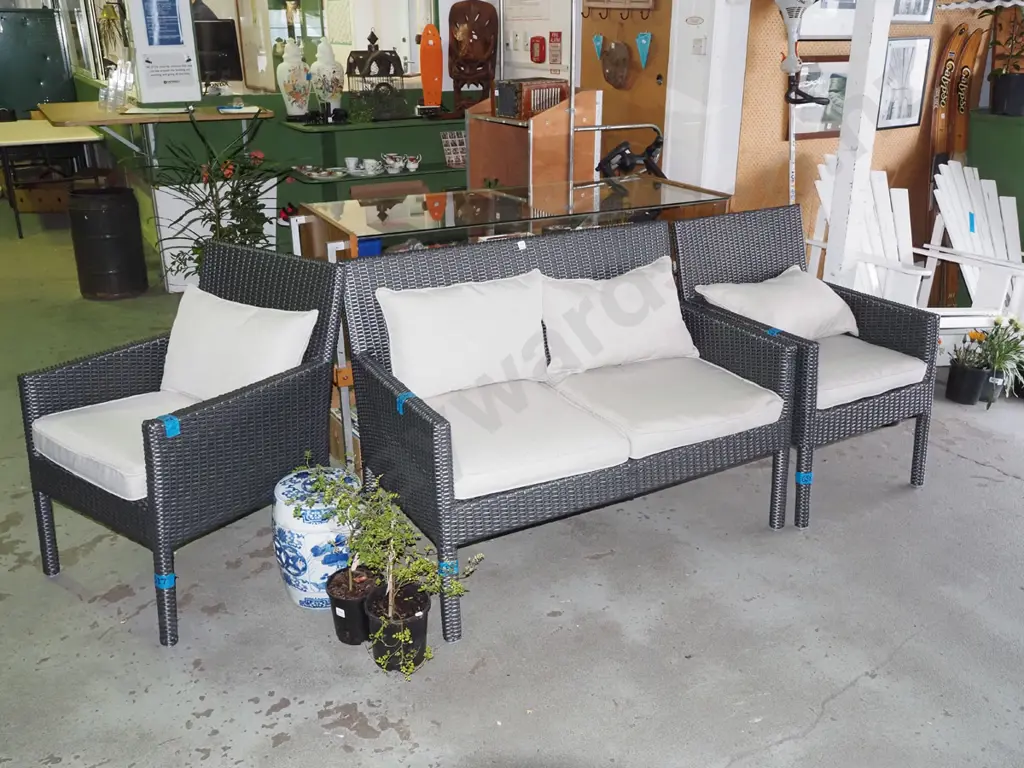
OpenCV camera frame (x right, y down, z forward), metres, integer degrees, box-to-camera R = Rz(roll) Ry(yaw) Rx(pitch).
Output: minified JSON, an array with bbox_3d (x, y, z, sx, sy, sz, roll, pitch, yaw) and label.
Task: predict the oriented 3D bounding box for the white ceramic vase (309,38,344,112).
[{"bbox_3d":[-1.165,-1.940,5.611,0.209,0.472,0.209,-4,21,-10],"label":"white ceramic vase"}]

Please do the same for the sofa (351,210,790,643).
[{"bbox_3d":[0.182,0.049,2.683,1.196,0.872,0.698,-11,22,-27],"label":"sofa"}]

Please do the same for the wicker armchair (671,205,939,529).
[{"bbox_3d":[0.991,-0.106,3.100,0.626,0.872,0.698,-11,22,-28],"label":"wicker armchair"}]

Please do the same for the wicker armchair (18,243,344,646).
[{"bbox_3d":[-0.912,0.105,2.550,0.626,0.872,0.698,13,24,33],"label":"wicker armchair"}]

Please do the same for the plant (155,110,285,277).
[{"bbox_3d":[-1.229,-0.532,3.894,0.570,1.220,0.520,-7,22,-17],"label":"plant"}]

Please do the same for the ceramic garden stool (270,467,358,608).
[{"bbox_3d":[-0.541,0.447,2.550,0.283,0.350,0.283,-5,21,-13],"label":"ceramic garden stool"}]

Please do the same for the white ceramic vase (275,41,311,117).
[{"bbox_3d":[-1.377,-1.925,5.585,0.208,0.470,0.208,-5,21,-12],"label":"white ceramic vase"}]

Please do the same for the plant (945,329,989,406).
[{"bbox_3d":[2.050,-0.081,3.969,0.180,0.330,0.170,11,23,27],"label":"plant"}]

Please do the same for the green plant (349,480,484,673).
[{"bbox_3d":[-0.237,0.479,2.251,0.320,0.490,0.280,-3,21,-7],"label":"green plant"}]

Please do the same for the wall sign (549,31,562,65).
[{"bbox_3d":[0.289,-2.215,5.850,0.010,0.205,0.150,-12,23,-28],"label":"wall sign"}]

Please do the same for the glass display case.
[{"bbox_3d":[0.033,-0.294,3.612,1.576,0.898,0.672,-11,22,-26],"label":"glass display case"}]

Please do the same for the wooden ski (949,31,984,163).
[{"bbox_3d":[2.517,-1.137,4.949,0.145,1.600,0.120,-12,16,-28],"label":"wooden ski"}]

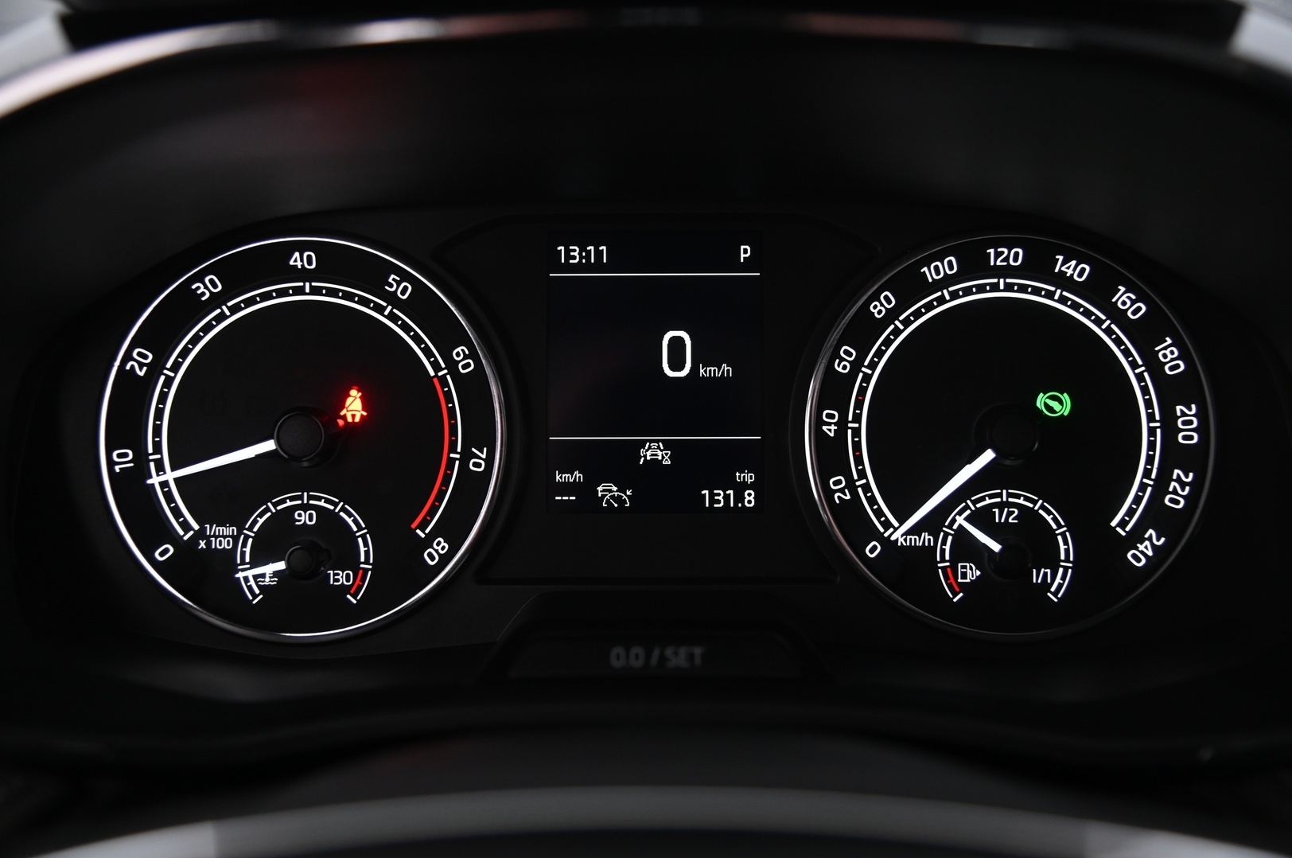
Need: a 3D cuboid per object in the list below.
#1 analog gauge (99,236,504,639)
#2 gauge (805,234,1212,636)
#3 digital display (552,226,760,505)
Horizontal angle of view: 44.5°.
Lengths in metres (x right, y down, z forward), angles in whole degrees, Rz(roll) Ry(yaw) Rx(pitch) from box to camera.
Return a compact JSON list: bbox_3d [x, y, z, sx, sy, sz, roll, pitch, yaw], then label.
[{"bbox_3d":[-0.085,0.002,0.395,0.101,0.100,0.020,0,-3,-1],"label":"analog gauge"},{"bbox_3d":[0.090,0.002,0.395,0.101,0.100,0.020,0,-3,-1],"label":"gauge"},{"bbox_3d":[0.002,-0.014,0.398,0.053,0.070,0.010,0,-3,-1],"label":"digital display"}]

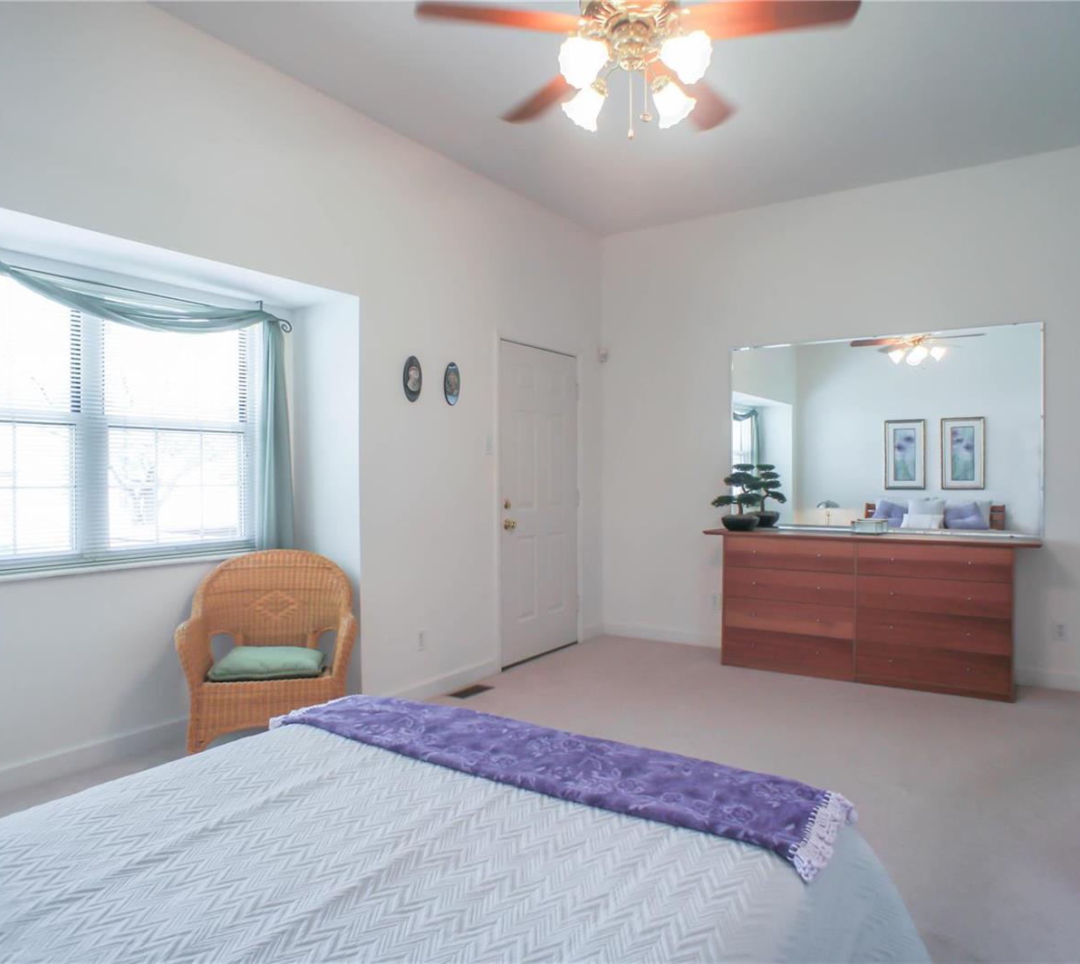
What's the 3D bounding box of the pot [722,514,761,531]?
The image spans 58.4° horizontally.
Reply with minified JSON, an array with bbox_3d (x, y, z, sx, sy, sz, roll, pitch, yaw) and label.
[{"bbox_3d":[1.300,0.272,6.240,0.245,0.090,0.240,0,0,0],"label":"pot"}]

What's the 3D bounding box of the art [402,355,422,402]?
[{"bbox_3d":[-0.657,-0.533,5.000,0.025,0.242,0.165,0,0,28],"label":"art"}]

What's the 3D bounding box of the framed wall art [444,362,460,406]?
[{"bbox_3d":[-0.483,-0.541,5.335,0.025,0.240,0.155,0,0,28],"label":"framed wall art"}]

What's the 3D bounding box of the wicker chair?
[{"bbox_3d":[-1.210,0.735,4.370,0.745,0.860,0.650,0,0,-13],"label":"wicker chair"}]

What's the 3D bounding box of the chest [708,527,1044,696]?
[{"bbox_3d":[1.935,0.730,5.660,1.870,0.825,0.510,0,0,36],"label":"chest"}]

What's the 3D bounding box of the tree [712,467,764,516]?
[{"bbox_3d":[1.278,0.057,6.240,0.300,0.330,0.250,0,0,36],"label":"tree"}]

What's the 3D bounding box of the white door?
[{"bbox_3d":[0.012,0.130,6.300,0.060,2.010,1.000,0,0,28],"label":"white door"}]

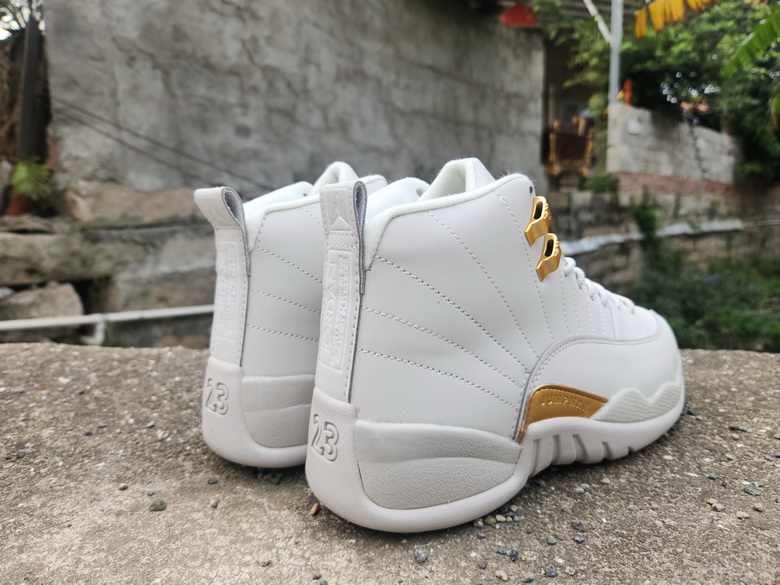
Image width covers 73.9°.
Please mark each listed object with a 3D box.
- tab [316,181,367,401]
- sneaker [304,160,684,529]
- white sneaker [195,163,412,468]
[{"bbox_3d":[-0.022,-0.001,0.236,0.017,0.098,0.028,-7,12,-36],"label":"tab"},{"bbox_3d":[0.088,0.007,0.318,0.300,0.174,0.110,-7,12,-36],"label":"sneaker"},{"bbox_3d":[0.000,-0.005,0.394,0.110,0.174,0.300,8,12,40],"label":"white sneaker"}]

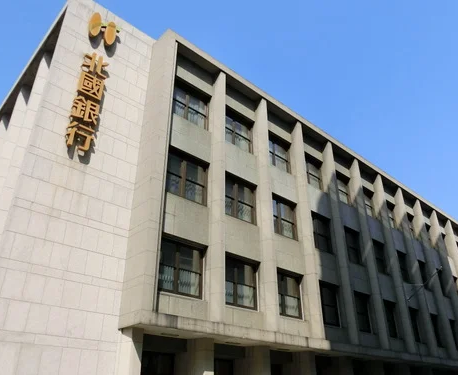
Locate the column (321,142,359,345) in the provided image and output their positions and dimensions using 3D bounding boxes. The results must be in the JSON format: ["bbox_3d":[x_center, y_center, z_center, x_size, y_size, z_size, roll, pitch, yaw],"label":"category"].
[{"bbox_3d":[5.823,2.423,22.380,0.400,11.355,0.533,23,-36,-37],"label":"column"}]

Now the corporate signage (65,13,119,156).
[{"bbox_3d":[-4.854,-3.866,14.862,1.060,6.180,0.273,24,-37,-36],"label":"corporate signage"}]

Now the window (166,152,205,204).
[{"bbox_3d":[-1.682,-0.294,15.812,2.047,1.953,0.168,24,-37,-36],"label":"window"}]

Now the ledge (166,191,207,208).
[{"bbox_3d":[-1.725,0.524,16.001,2.375,0.144,0.289,23,-36,-37],"label":"ledge"}]

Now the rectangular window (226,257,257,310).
[{"bbox_3d":[0.250,3.731,16.635,2.331,1.976,0.189,23,-36,-37],"label":"rectangular window"}]

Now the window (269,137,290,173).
[{"bbox_3d":[2.200,-1.661,20.635,2.047,1.911,0.168,24,-37,-36],"label":"window"}]

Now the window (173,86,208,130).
[{"bbox_3d":[-1.823,-3.582,18.270,2.331,1.998,0.189,23,-36,-37],"label":"window"}]

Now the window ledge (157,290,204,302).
[{"bbox_3d":[-1.728,3.712,14.336,2.375,0.122,0.289,23,-36,-37],"label":"window ledge"}]

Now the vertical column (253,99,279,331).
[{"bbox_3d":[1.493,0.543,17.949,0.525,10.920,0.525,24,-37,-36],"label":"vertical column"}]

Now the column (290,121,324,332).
[{"bbox_3d":[3.737,1.521,20.658,0.400,11.355,0.533,23,-36,-37],"label":"column"}]

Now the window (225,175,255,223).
[{"bbox_3d":[0.272,0.555,17.382,2.048,1.942,0.168,24,-37,-36],"label":"window"}]

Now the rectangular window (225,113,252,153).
[{"bbox_3d":[0.264,-2.680,19.993,2.331,1.998,0.189,23,-36,-37],"label":"rectangular window"}]

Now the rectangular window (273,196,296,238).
[{"bbox_3d":[2.218,1.401,18.945,2.047,1.932,0.168,24,-37,-36],"label":"rectangular window"}]

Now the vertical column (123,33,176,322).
[{"bbox_3d":[-2.718,-1.167,14.947,0.483,11.728,1.102,24,-37,-36],"label":"vertical column"}]

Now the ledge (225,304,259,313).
[{"bbox_3d":[0.383,4.417,15.059,2.058,0.084,0.283,24,-37,-36],"label":"ledge"}]

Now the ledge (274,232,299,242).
[{"bbox_3d":[2.312,2.202,18.311,2.058,0.084,0.283,24,-37,-36],"label":"ledge"}]

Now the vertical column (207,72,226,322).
[{"bbox_3d":[-0.435,-0.282,17.213,0.400,11.355,0.533,23,-36,-37],"label":"vertical column"}]

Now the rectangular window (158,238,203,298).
[{"bbox_3d":[-1.837,2.829,14.912,2.331,1.976,0.189,23,-36,-37],"label":"rectangular window"}]

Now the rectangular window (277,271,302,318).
[{"bbox_3d":[2.235,4.453,17.260,2.047,1.932,0.168,24,-37,-36],"label":"rectangular window"}]

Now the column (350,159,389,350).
[{"bbox_3d":[7.909,3.325,24.103,0.400,11.355,0.533,23,-36,-37],"label":"column"}]

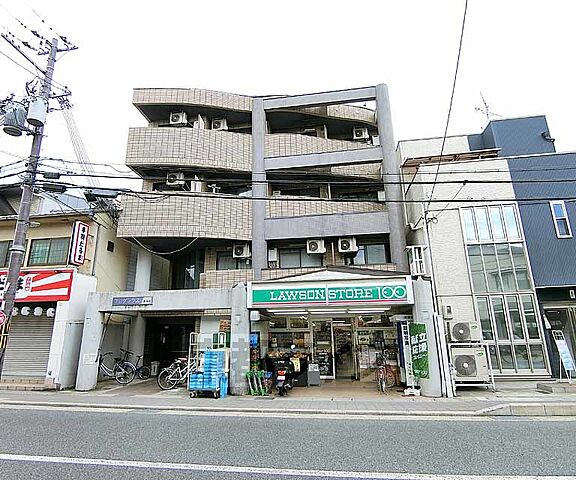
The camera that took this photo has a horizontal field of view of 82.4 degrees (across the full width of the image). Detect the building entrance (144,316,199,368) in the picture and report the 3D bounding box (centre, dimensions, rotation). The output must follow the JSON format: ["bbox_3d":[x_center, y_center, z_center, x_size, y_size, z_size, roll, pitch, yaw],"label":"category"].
[{"bbox_3d":[-4.727,4.348,13.555,2.352,2.332,0.700,-3,-14,8],"label":"building entrance"}]

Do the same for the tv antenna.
[{"bbox_3d":[9.433,-6.304,15.488,1.200,1.450,0.650,4,-15,-21],"label":"tv antenna"}]

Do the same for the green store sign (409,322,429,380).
[{"bbox_3d":[3.833,3.253,9.674,0.500,1.578,0.060,-3,-14,8],"label":"green store sign"}]

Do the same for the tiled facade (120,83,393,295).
[{"bbox_3d":[-1.090,-2.415,13.455,11.090,8.844,2.200,-3,-14,8],"label":"tiled facade"}]

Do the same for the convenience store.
[{"bbox_3d":[1.631,3.189,11.875,5.121,3.613,5.000,-3,-14,8],"label":"convenience store"}]

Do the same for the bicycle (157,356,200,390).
[{"bbox_3d":[-3.418,4.391,11.029,1.750,1.060,0.570,7,-16,-28],"label":"bicycle"}]

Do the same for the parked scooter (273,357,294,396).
[{"bbox_3d":[-0.074,4.116,10.202,0.680,1.070,1.750,-4,-14,11],"label":"parked scooter"}]

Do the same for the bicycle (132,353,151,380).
[{"bbox_3d":[-6.003,4.905,12.741,1.500,1.000,0.540,4,-15,-19],"label":"bicycle"}]

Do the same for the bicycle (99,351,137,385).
[{"bbox_3d":[-6.308,4.604,11.647,1.750,1.070,0.570,8,-17,-32],"label":"bicycle"}]

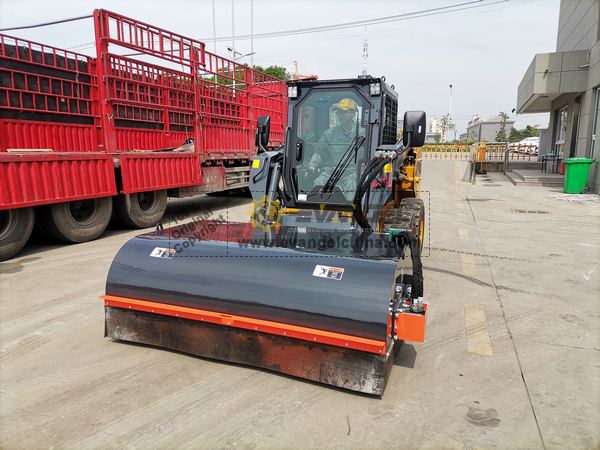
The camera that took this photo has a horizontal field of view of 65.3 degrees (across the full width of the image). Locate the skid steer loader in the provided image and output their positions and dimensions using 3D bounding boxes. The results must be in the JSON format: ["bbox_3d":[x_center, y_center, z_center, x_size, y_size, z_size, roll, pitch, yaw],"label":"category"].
[{"bbox_3d":[0.431,-0.451,4.876,2.280,2.130,4.400,4,10,23],"label":"skid steer loader"}]

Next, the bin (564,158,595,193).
[{"bbox_3d":[8.400,-1.485,14.160,0.730,1.040,0.580,3,10,17],"label":"bin"}]

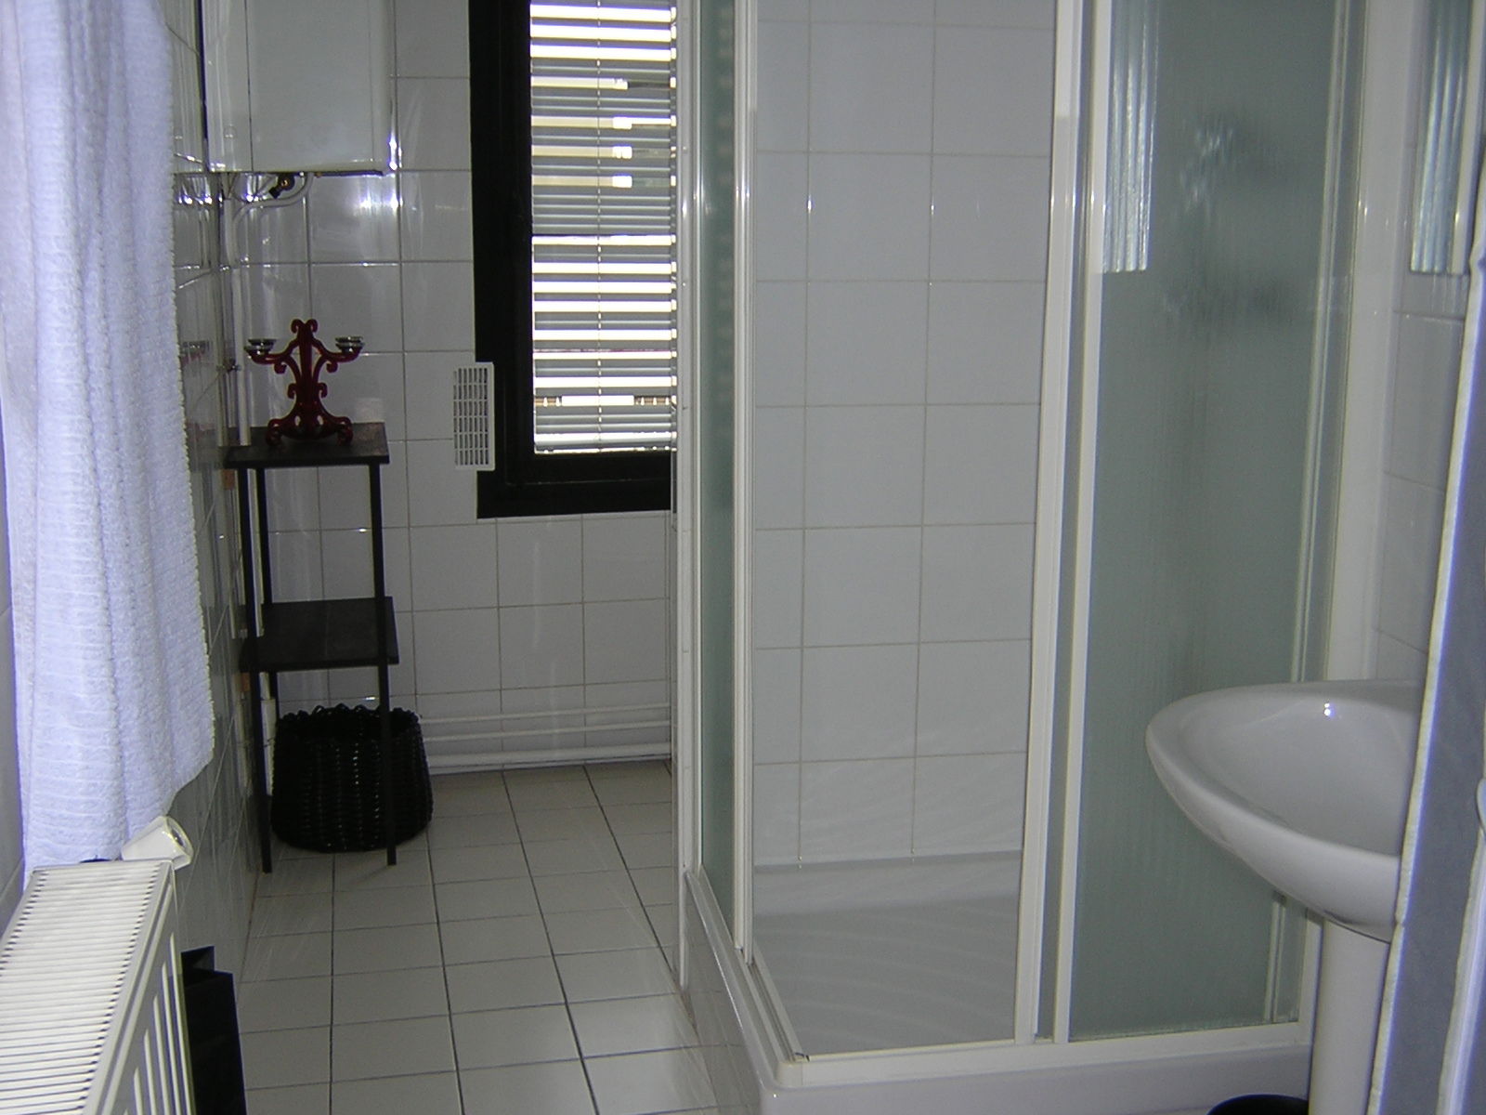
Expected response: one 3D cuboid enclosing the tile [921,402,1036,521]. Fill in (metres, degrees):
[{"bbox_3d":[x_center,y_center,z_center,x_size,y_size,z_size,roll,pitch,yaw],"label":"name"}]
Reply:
[{"bbox_3d":[0.400,-0.156,2.593,0.200,0.200,0.010,-2,10,-13],"label":"tile"}]

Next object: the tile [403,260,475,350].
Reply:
[{"bbox_3d":[-0.674,-0.560,3.457,0.172,0.200,0.010,-2,12,-13],"label":"tile"}]

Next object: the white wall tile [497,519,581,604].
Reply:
[{"bbox_3d":[-0.477,0.015,3.641,0.200,0.200,0.010,-3,12,-14],"label":"white wall tile"}]

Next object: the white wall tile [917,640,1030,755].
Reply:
[{"bbox_3d":[0.398,0.238,2.662,0.200,0.200,0.010,-2,10,-13],"label":"white wall tile"}]

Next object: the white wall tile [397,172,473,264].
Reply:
[{"bbox_3d":[-0.678,-0.757,3.423,0.168,0.200,0.010,-3,12,-14],"label":"white wall tile"}]

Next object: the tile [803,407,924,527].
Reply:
[{"bbox_3d":[0.200,-0.149,2.536,0.200,0.200,0.010,-1,12,-9],"label":"tile"}]

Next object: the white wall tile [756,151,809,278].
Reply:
[{"bbox_3d":[0.003,-0.536,2.424,0.200,0.200,0.010,-1,12,-9],"label":"white wall tile"}]

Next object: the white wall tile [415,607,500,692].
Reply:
[{"bbox_3d":[-0.668,0.219,3.619,0.200,0.200,0.010,-2,12,-13],"label":"white wall tile"}]

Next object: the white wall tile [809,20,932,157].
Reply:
[{"bbox_3d":[0.201,-0.728,2.401,0.200,0.200,0.010,-2,12,-13],"label":"white wall tile"}]

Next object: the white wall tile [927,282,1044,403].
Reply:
[{"bbox_3d":[0.401,-0.353,2.558,0.200,0.200,0.010,-2,10,-13],"label":"white wall tile"}]

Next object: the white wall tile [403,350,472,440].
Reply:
[{"bbox_3d":[-0.678,-0.366,3.496,0.168,0.200,0.010,-2,12,-13],"label":"white wall tile"}]

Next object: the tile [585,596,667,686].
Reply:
[{"bbox_3d":[-0.281,0.203,3.712,0.200,0.200,0.010,-2,12,-13],"label":"tile"}]

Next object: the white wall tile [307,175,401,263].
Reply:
[{"bbox_3d":[-0.865,-0.758,3.438,0.200,0.200,0.010,-2,10,-13],"label":"white wall tile"}]

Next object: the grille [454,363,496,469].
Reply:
[{"bbox_3d":[-0.618,-0.322,3.533,0.105,0.245,0.015,-3,12,-14],"label":"grille"}]

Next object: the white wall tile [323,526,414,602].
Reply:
[{"bbox_3d":[-0.858,0.032,3.533,0.200,0.200,0.010,-2,12,-13],"label":"white wall tile"}]

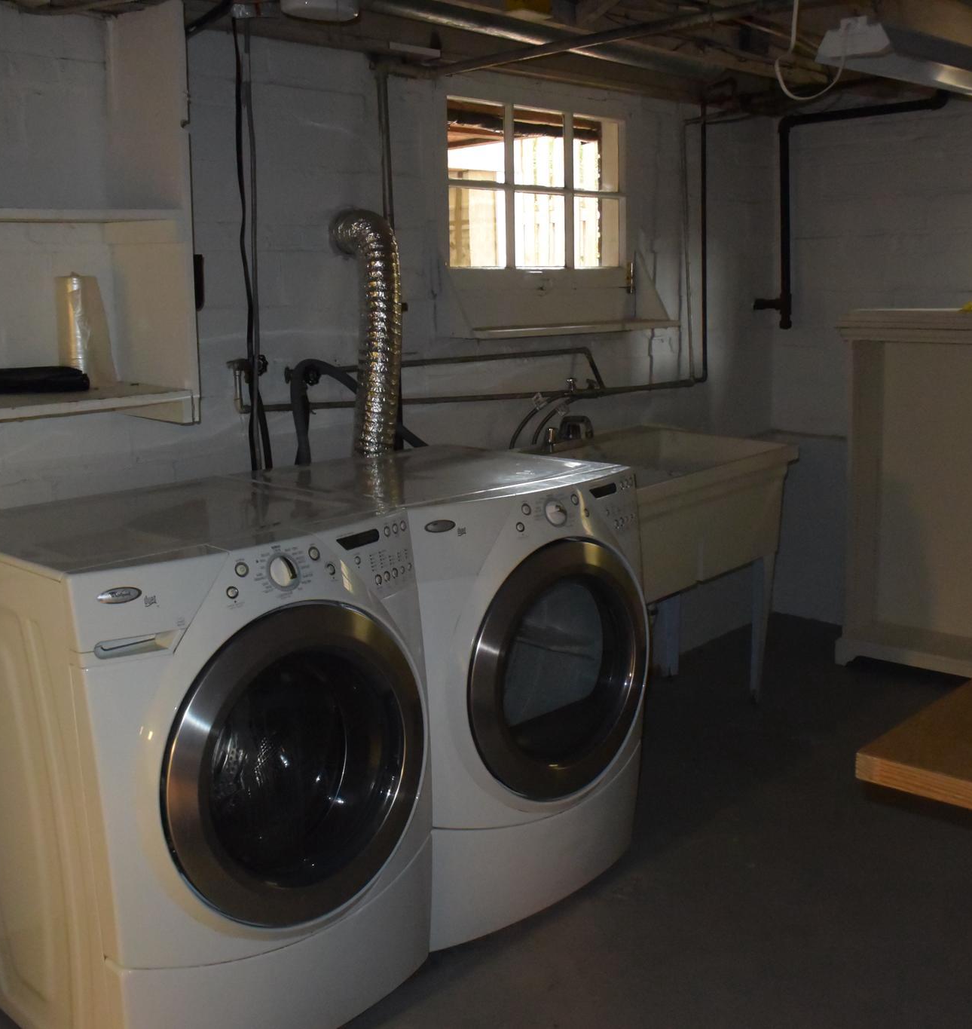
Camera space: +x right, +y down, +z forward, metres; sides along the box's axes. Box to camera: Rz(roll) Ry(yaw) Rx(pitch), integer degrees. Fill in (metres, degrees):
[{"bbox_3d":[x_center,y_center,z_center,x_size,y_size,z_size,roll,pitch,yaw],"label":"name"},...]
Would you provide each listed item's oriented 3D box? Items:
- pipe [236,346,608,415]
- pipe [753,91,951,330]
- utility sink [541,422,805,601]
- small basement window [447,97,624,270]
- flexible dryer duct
[{"bbox_3d":[-0.099,-0.393,3.334,1.400,0.145,0.080,-12,16,-43],"label":"pipe"},{"bbox_3d":[1.340,-1.096,4.304,0.075,0.820,0.700,-12,16,-43],"label":"pipe"},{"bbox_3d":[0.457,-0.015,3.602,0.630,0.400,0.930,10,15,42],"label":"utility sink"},{"bbox_3d":[0.174,-1.008,3.582,0.790,0.485,0.080,-12,16,-43],"label":"small basement window"},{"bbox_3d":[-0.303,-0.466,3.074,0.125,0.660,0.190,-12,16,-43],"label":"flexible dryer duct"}]

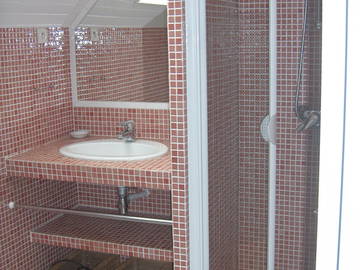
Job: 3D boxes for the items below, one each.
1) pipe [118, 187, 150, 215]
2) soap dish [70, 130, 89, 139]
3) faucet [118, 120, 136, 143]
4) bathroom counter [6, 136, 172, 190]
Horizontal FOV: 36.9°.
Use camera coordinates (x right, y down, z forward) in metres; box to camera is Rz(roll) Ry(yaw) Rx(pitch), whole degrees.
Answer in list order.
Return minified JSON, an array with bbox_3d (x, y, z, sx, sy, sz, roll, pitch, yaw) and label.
[{"bbox_3d":[-0.229,0.287,2.736,0.060,0.164,0.304,3,12,24],"label":"pipe"},{"bbox_3d":[-0.546,-0.003,2.930,0.096,0.029,0.091,3,12,24],"label":"soap dish"},{"bbox_3d":[-0.268,-0.016,2.675,0.055,0.114,0.127,3,12,24],"label":"faucet"},{"bbox_3d":[-0.281,0.112,2.568,0.902,0.079,0.577,3,12,24],"label":"bathroom counter"}]

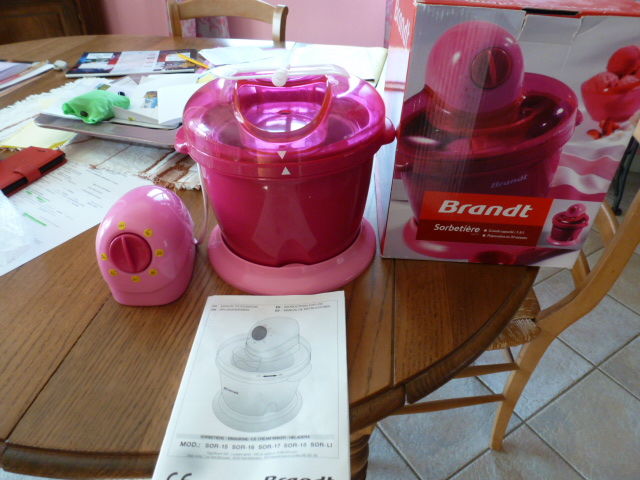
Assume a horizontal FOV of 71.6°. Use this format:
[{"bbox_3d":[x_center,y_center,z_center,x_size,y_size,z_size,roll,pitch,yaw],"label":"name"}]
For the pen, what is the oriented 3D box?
[{"bbox_3d":[-0.331,-0.466,1.154,0.009,0.009,0.168,-28,46,-31],"label":"pen"}]

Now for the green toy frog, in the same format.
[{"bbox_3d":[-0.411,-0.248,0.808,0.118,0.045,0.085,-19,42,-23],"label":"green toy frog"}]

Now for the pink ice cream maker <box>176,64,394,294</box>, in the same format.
[{"bbox_3d":[-0.034,-0.071,0.500,0.224,0.197,0.212,-4,38,-5],"label":"pink ice cream maker"}]

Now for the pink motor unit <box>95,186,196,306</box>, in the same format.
[{"bbox_3d":[-0.191,-0.004,0.489,0.102,0.097,0.132,-2,37,-5],"label":"pink motor unit"}]

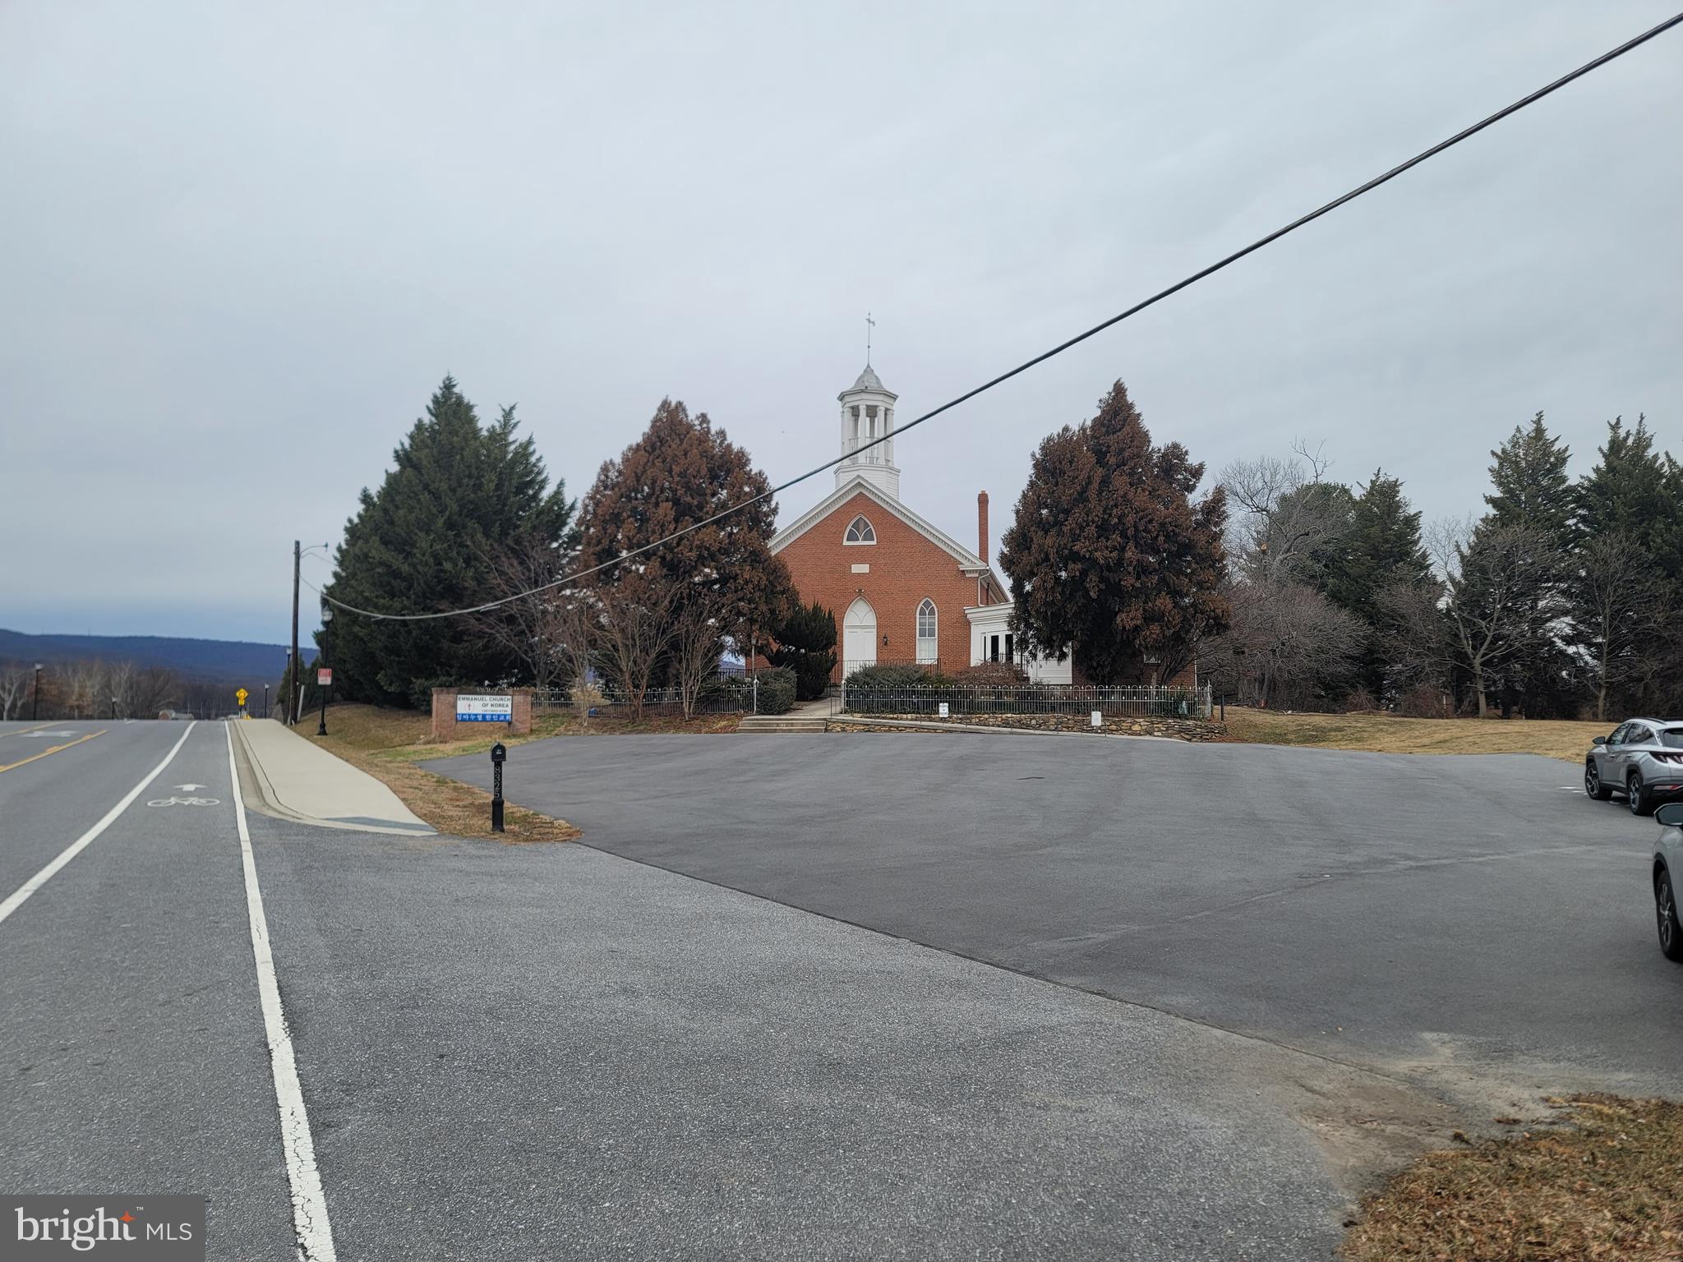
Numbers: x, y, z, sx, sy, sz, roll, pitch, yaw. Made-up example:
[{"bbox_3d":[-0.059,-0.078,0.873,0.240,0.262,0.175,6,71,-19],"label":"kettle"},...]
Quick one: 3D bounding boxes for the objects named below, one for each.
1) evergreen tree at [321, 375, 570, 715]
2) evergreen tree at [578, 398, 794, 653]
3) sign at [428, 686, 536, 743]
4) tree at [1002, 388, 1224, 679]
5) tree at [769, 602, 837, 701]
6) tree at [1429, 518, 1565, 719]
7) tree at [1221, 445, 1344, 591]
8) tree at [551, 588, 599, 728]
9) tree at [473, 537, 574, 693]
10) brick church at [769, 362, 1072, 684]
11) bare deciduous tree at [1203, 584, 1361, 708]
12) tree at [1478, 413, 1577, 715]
[{"bbox_3d":[-16.496,-3.849,51.463,10.200,14.070,9.500,1,-4,-18],"label":"evergreen tree"},{"bbox_3d":[-6.089,-3.134,47.500,8.430,11.870,8.010,0,-3,0],"label":"evergreen tree"},{"bbox_3d":[-12.005,2.763,40.556,3.250,1.710,0.700,2,-4,-30],"label":"sign"},{"bbox_3d":[11.169,-4.009,50.427,9.400,12.970,9.000,-1,-4,12],"label":"tree"},{"bbox_3d":[-1.600,0.813,48.500,2.830,3.990,2.830,0,-3,0],"label":"tree"},{"bbox_3d":[27.503,-0.552,51.000,5.740,8.440,5.450,0,-3,0],"label":"tree"},{"bbox_3d":[21.974,-2.838,61.000,6.660,13.130,6.660,0,-3,0],"label":"tree"},{"bbox_3d":[-9.069,0.870,41.657,1.600,4.780,1.700,1,-4,-12],"label":"tree"},{"bbox_3d":[-12.042,-0.448,46.000,4.030,6.220,4.030,0,-3,0],"label":"tree"},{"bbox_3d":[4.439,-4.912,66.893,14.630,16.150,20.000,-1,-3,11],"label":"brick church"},{"bbox_3d":[19.322,0.602,53.000,7.170,5.620,6.810,0,-3,0],"label":"bare deciduous tree"},{"bbox_3d":[33.881,-3.367,60.499,5.000,15.140,5.200,-2,-4,29],"label":"tree"}]

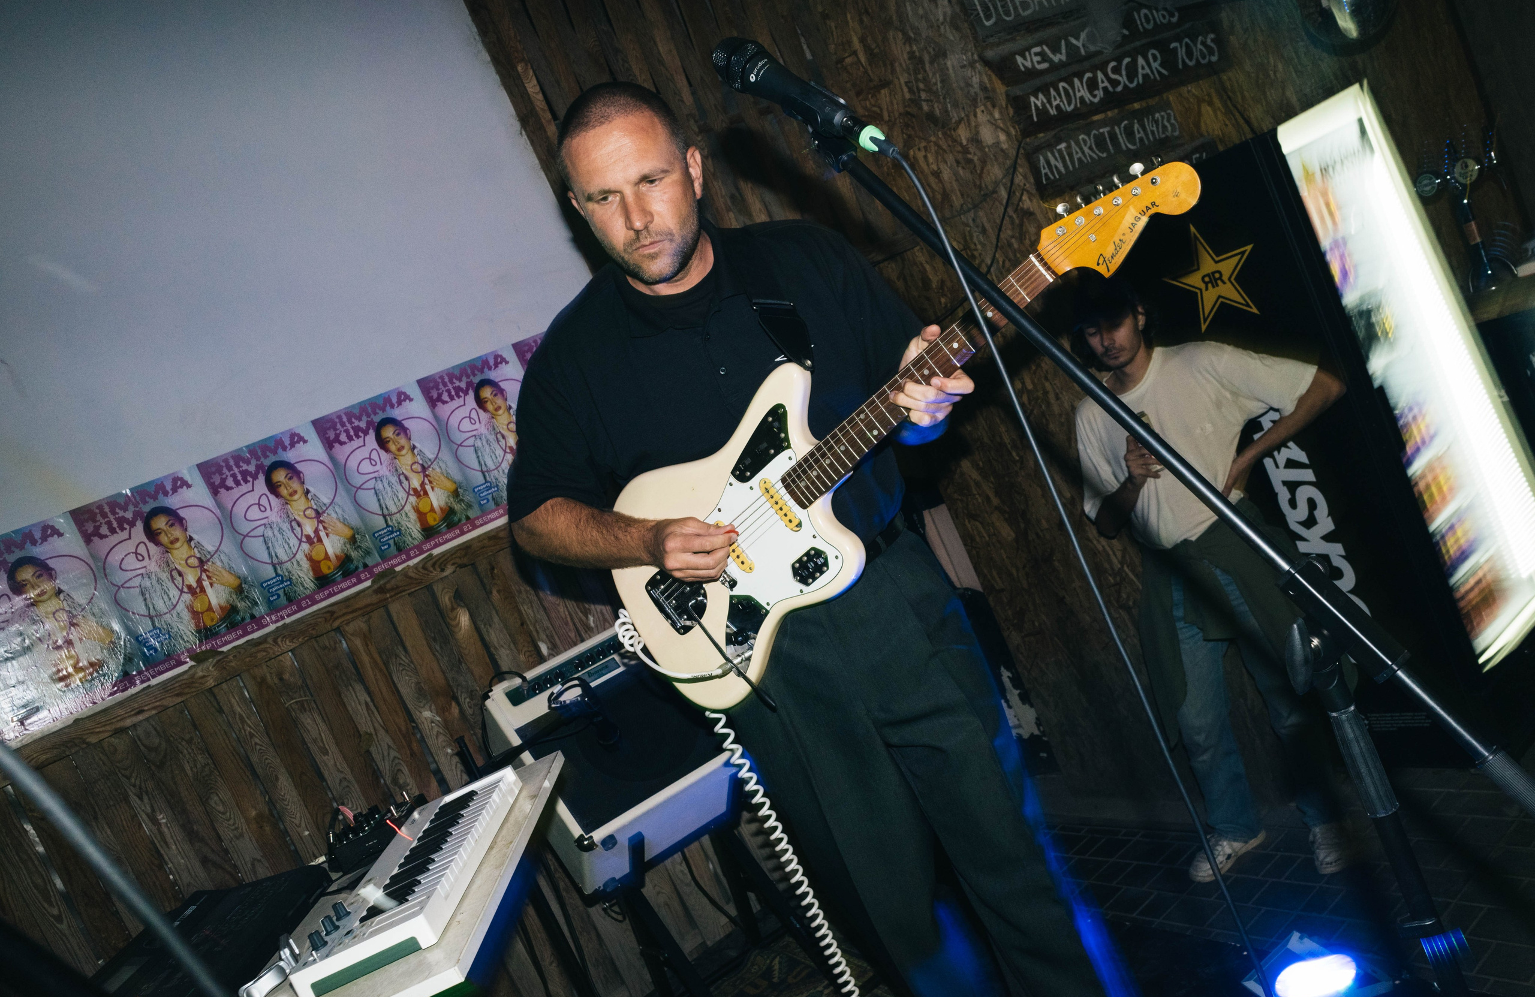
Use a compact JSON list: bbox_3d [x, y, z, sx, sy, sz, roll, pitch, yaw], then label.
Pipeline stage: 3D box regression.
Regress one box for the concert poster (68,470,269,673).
[{"bbox_3d":[-1.390,0.163,2.795,0.295,0.407,0.008,-27,6,-32],"label":"concert poster"}]

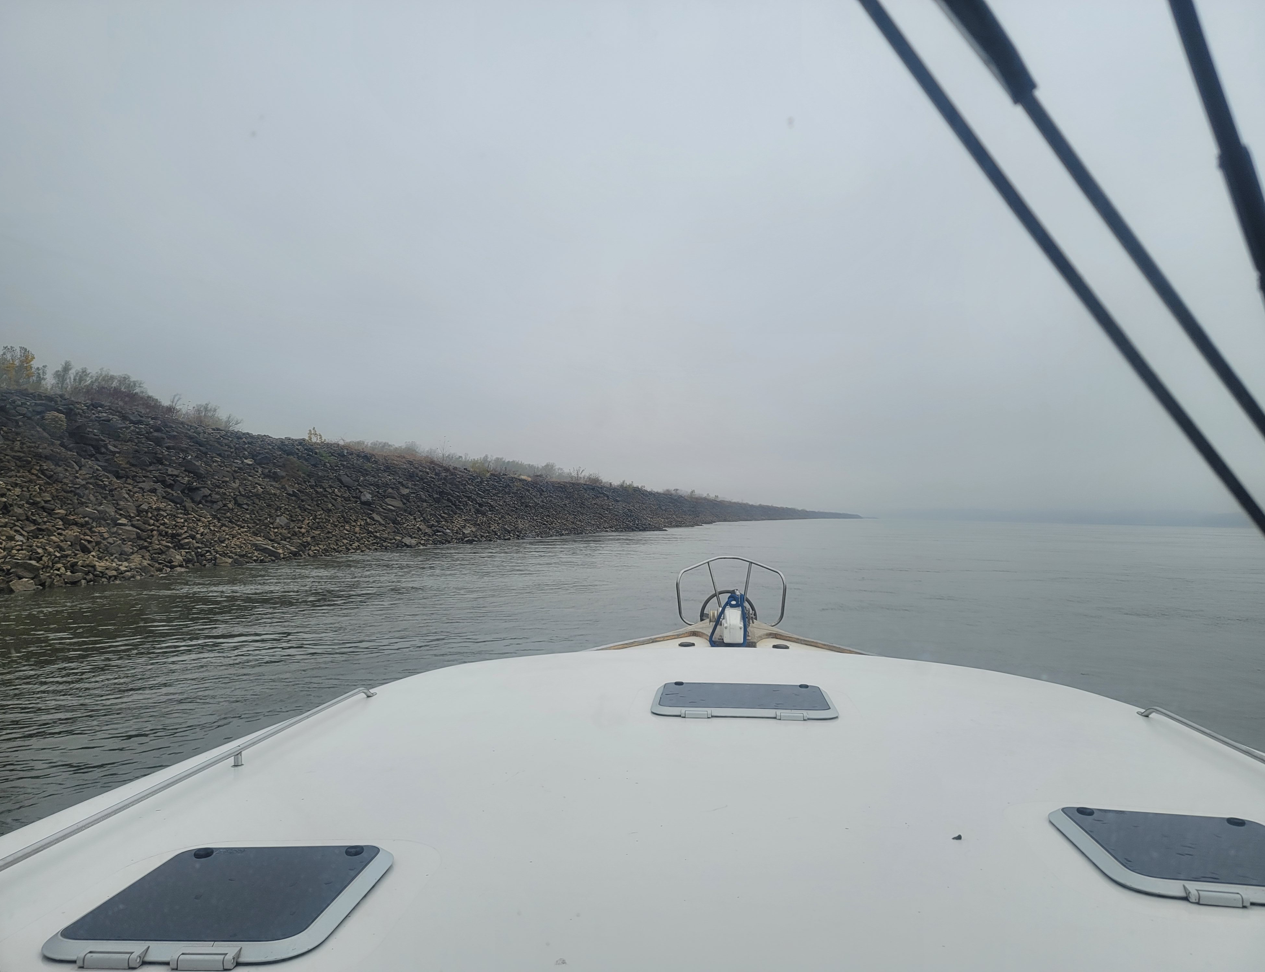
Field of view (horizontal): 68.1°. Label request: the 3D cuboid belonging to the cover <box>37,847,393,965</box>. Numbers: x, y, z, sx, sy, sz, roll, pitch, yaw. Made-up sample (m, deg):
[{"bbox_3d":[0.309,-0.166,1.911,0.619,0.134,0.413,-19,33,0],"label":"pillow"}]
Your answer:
[{"bbox_3d":[-0.702,0.728,1.659,0.465,0.030,0.465,-1,-2,4],"label":"cover"}]

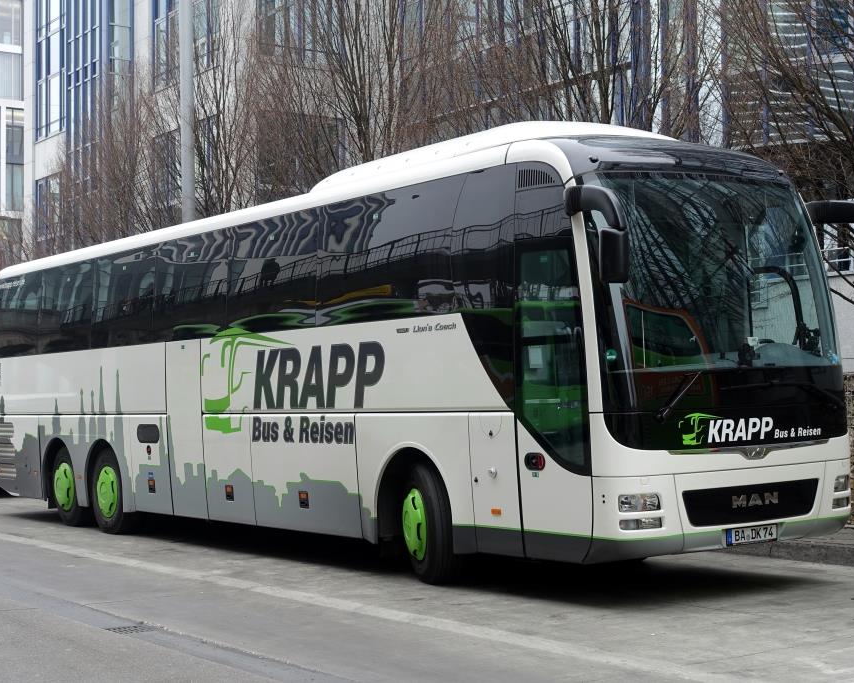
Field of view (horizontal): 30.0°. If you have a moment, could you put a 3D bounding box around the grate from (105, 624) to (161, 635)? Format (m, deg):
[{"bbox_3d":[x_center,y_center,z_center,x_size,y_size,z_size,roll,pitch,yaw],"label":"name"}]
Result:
[{"bbox_3d":[-2.092,2.062,11.303,0.330,0.040,0.390,-1,-2,-33],"label":"grate"}]

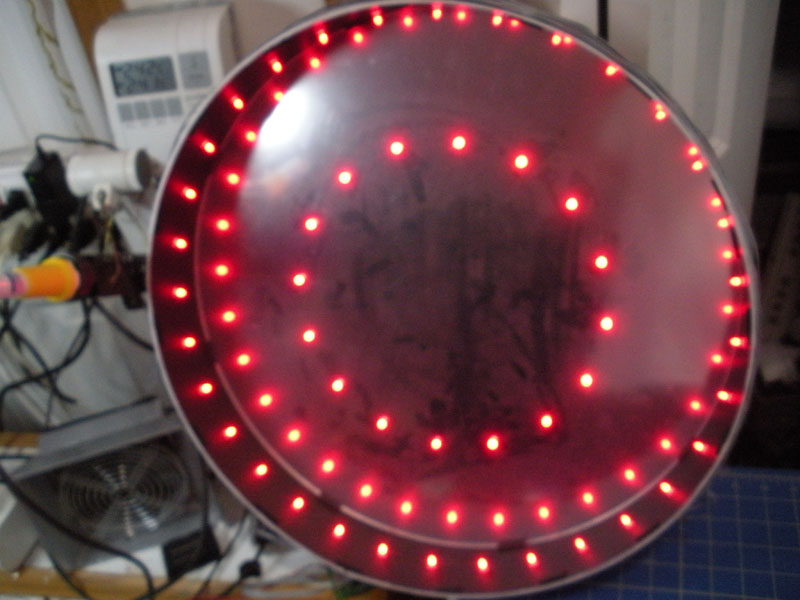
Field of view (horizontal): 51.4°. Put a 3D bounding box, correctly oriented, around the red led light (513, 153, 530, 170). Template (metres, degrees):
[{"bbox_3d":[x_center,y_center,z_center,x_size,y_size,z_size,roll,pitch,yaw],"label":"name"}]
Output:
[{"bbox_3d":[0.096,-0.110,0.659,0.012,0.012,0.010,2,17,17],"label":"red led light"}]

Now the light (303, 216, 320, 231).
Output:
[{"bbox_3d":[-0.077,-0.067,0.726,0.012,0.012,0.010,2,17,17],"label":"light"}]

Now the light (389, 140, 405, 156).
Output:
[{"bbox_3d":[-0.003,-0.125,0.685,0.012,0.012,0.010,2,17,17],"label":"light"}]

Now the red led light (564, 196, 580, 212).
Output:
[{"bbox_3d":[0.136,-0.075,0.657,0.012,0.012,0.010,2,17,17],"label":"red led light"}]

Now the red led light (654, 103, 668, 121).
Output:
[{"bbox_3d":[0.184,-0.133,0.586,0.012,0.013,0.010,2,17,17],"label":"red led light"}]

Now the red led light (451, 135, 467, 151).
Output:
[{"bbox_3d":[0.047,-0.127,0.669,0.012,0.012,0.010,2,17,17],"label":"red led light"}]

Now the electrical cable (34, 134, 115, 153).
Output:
[{"bbox_3d":[-0.329,-0.158,0.840,0.082,0.018,0.020,-26,42,-15],"label":"electrical cable"}]

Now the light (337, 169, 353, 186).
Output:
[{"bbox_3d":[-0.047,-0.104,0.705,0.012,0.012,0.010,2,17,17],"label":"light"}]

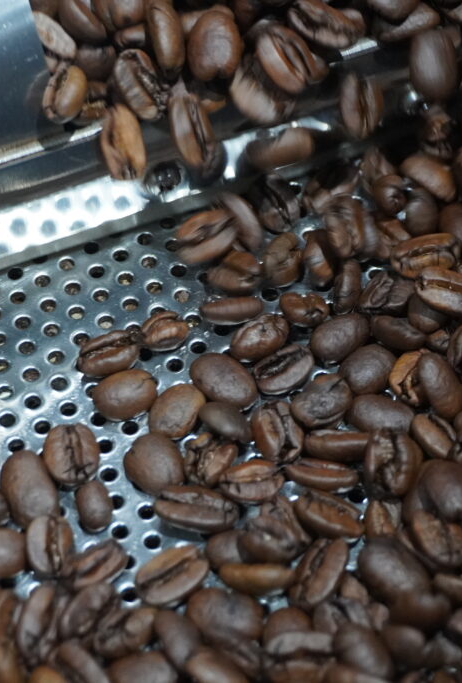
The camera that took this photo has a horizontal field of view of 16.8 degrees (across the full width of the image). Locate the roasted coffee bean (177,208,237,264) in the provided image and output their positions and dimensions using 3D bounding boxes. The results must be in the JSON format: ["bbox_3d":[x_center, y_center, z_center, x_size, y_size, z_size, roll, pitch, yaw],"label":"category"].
[{"bbox_3d":[-0.004,-0.017,0.258,0.011,0.005,0.008,-30,89,-4],"label":"roasted coffee bean"}]

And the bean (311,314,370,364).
[{"bbox_3d":[0.017,0.000,0.240,0.008,0.005,0.011,35,63,23],"label":"bean"}]

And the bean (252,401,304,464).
[{"bbox_3d":[0.007,0.014,0.239,0.008,0.006,0.010,-3,71,-35],"label":"bean"}]

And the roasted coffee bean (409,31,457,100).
[{"bbox_3d":[0.033,-0.045,0.256,0.008,0.005,0.012,-6,99,3],"label":"roasted coffee bean"}]

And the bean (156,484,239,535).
[{"bbox_3d":[-0.005,0.024,0.222,0.013,0.005,0.007,13,48,14],"label":"bean"}]

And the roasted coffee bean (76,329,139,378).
[{"bbox_3d":[-0.019,0.002,0.239,0.011,0.005,0.007,-28,52,-23],"label":"roasted coffee bean"}]

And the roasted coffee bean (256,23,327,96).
[{"bbox_3d":[0.009,-0.044,0.246,0.008,0.005,0.013,-39,97,-2],"label":"roasted coffee bean"}]

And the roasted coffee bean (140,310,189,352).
[{"bbox_3d":[-0.010,-0.002,0.242,0.009,0.004,0.006,-24,49,-21],"label":"roasted coffee bean"}]

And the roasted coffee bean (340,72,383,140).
[{"bbox_3d":[0.021,-0.039,0.260,0.007,0.005,0.011,-8,98,-9],"label":"roasted coffee bean"}]

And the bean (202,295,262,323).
[{"bbox_3d":[0.000,-0.005,0.254,0.011,0.007,0.005,-4,88,0],"label":"bean"}]

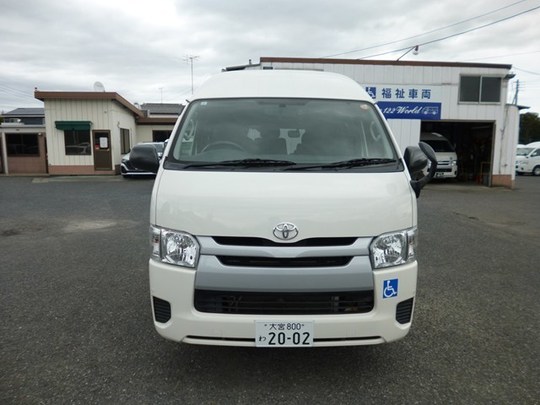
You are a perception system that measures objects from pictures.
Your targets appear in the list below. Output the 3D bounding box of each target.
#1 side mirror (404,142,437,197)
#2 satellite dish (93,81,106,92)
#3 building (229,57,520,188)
[{"bbox_3d":[1.052,-0.223,2.572,0.230,0.400,0.250,1,8,2],"label":"side mirror"},{"bbox_3d":[-8.274,-5.576,18.200,0.560,0.600,0.400,4,9,24],"label":"satellite dish"},{"bbox_3d":[3.757,-3.757,18.934,11.400,5.000,9.000,1,8,-1],"label":"building"}]

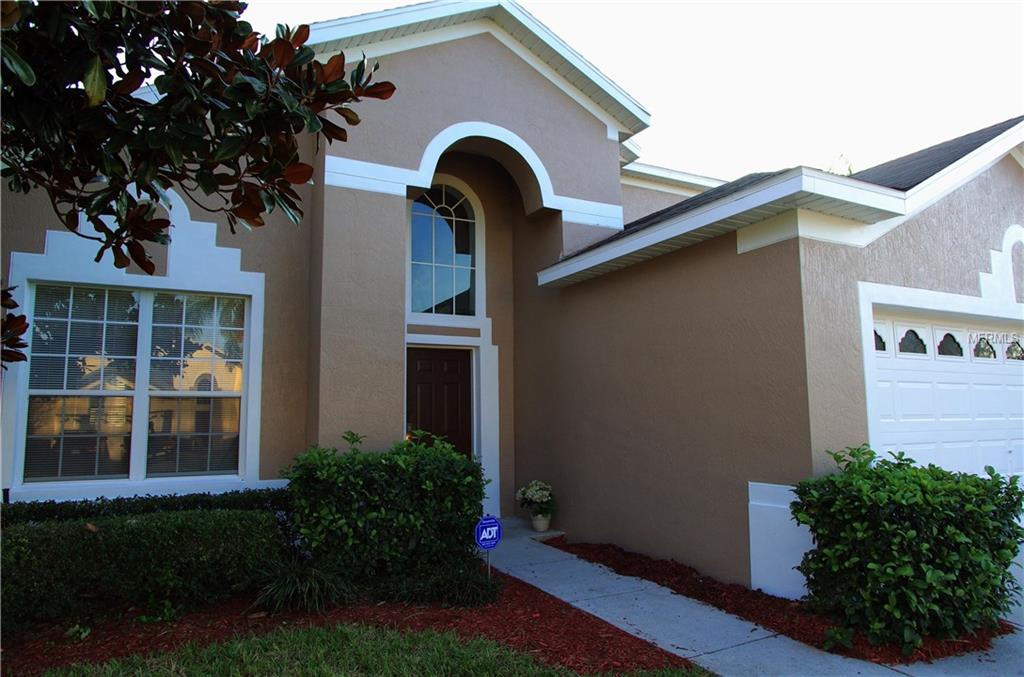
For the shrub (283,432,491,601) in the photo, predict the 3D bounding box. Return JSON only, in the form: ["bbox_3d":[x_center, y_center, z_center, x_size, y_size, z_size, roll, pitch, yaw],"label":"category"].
[{"bbox_3d":[-1.091,1.413,5.304,1.562,1.179,0.978,3,-7,-27],"label":"shrub"}]

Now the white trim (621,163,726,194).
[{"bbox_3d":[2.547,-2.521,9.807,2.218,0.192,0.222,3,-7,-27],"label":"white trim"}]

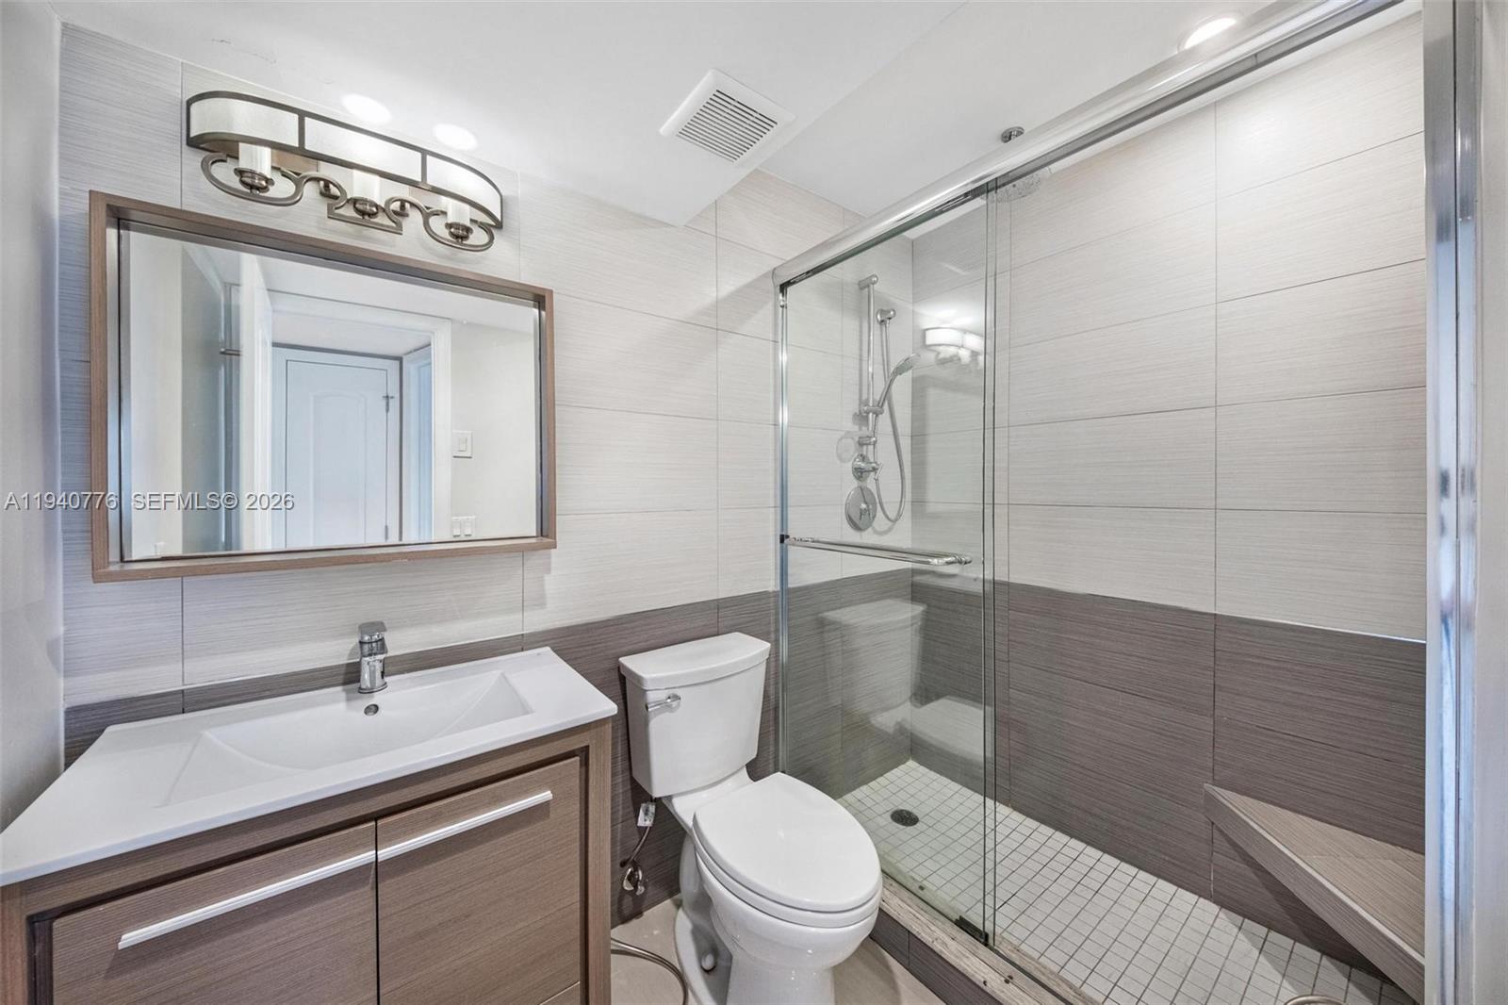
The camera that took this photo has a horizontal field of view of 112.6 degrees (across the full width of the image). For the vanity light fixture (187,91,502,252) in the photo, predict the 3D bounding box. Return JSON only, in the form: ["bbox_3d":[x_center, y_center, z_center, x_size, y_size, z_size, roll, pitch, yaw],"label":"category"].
[{"bbox_3d":[-0.825,-0.681,1.079,0.545,0.183,0.112,-1,2,-37],"label":"vanity light fixture"}]

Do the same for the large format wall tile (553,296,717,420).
[{"bbox_3d":[-0.369,-0.422,1.508,0.611,0.305,0.010,-1,2,-37],"label":"large format wall tile"}]

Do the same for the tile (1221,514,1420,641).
[{"bbox_3d":[1.506,0.178,1.342,0.010,0.305,0.417,-1,2,-37],"label":"tile"}]

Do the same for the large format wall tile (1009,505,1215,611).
[{"bbox_3d":[1.196,0.170,1.748,0.010,0.305,0.604,-1,2,-37],"label":"large format wall tile"}]

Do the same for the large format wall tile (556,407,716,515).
[{"bbox_3d":[-0.368,-0.117,1.515,0.611,0.305,0.010,-1,2,-37],"label":"large format wall tile"}]

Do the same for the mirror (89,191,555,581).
[{"bbox_3d":[-0.838,-0.203,1.103,0.757,0.667,0.074,-1,2,-37],"label":"mirror"}]

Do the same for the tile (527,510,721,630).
[{"bbox_3d":[-0.366,0.188,1.522,0.611,0.305,0.010,-1,2,-37],"label":"tile"}]

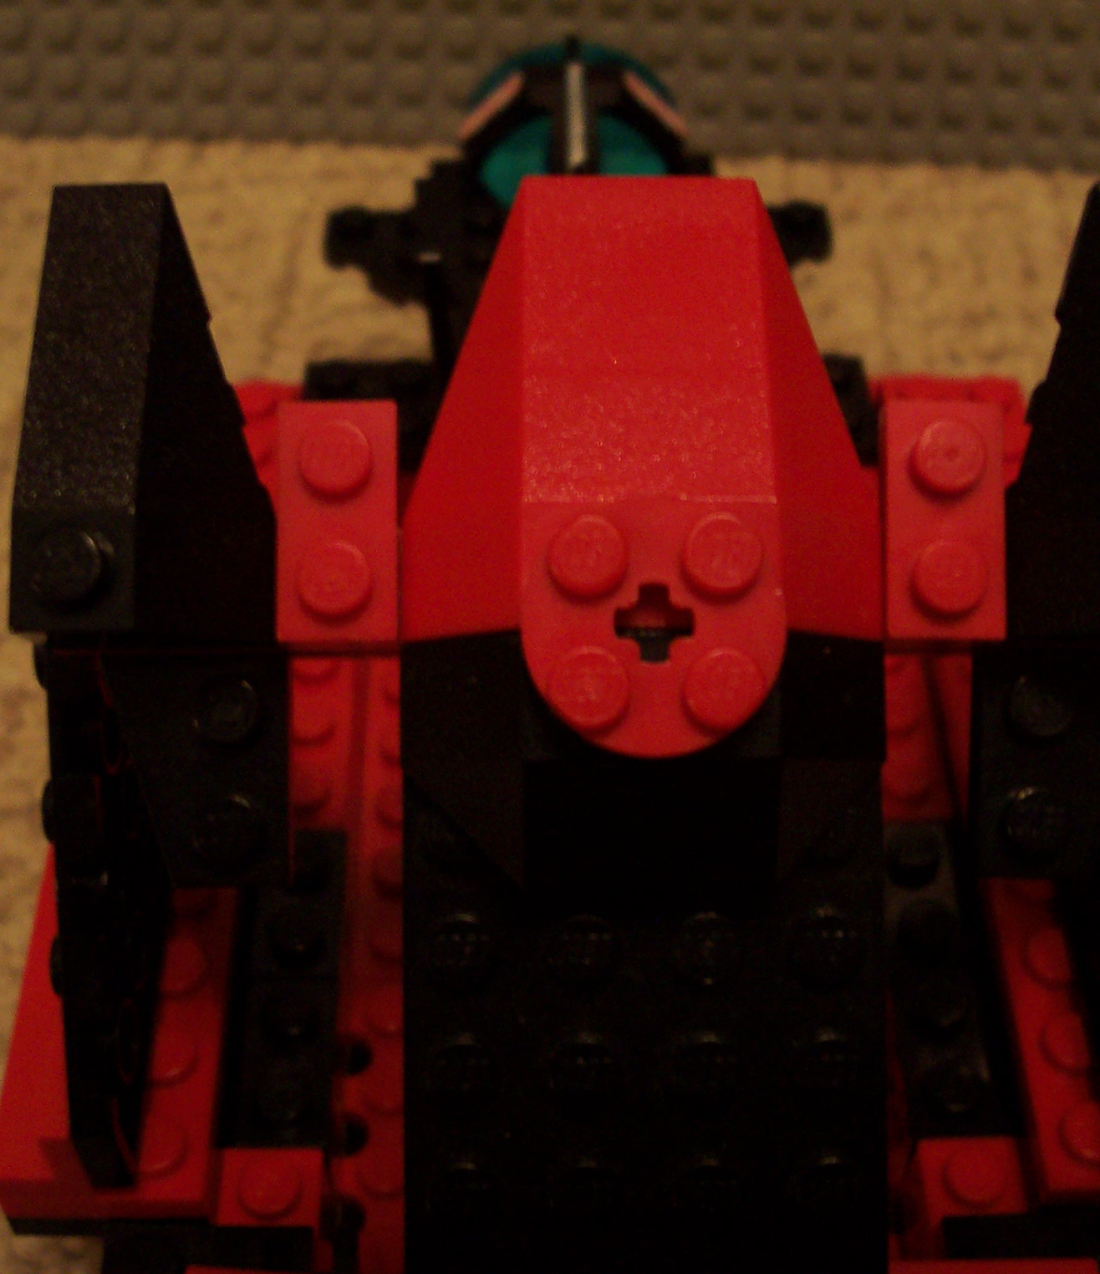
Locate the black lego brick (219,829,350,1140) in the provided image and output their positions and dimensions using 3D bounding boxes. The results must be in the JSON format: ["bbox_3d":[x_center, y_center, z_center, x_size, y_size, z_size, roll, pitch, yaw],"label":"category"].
[{"bbox_3d":[-0.022,0.033,0.162,0.008,0.010,0.032,-1,45,0],"label":"black lego brick"}]

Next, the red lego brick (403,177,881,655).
[{"bbox_3d":[0.006,-0.016,0.118,0.032,0.010,0.032,0,84,0],"label":"red lego brick"}]

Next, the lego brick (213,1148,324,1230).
[{"bbox_3d":[-0.022,0.047,0.148,0.008,0.011,0.008,-1,45,0],"label":"lego brick"}]

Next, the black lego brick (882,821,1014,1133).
[{"bbox_3d":[0.034,0.032,0.162,0.008,0.010,0.032,-1,45,0],"label":"black lego brick"}]

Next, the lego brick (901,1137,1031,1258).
[{"bbox_3d":[0.034,0.046,0.148,0.008,0.011,0.008,-1,45,0],"label":"lego brick"}]

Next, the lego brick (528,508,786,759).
[{"bbox_3d":[0.006,-0.001,0.109,0.016,0.005,0.016,0,84,0],"label":"lego brick"}]

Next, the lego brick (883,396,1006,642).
[{"bbox_3d":[0.026,-0.008,0.120,0.008,0.005,0.016,0,84,0],"label":"lego brick"}]

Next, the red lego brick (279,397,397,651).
[{"bbox_3d":[-0.014,-0.008,0.119,0.008,0.005,0.016,0,84,0],"label":"red lego brick"}]

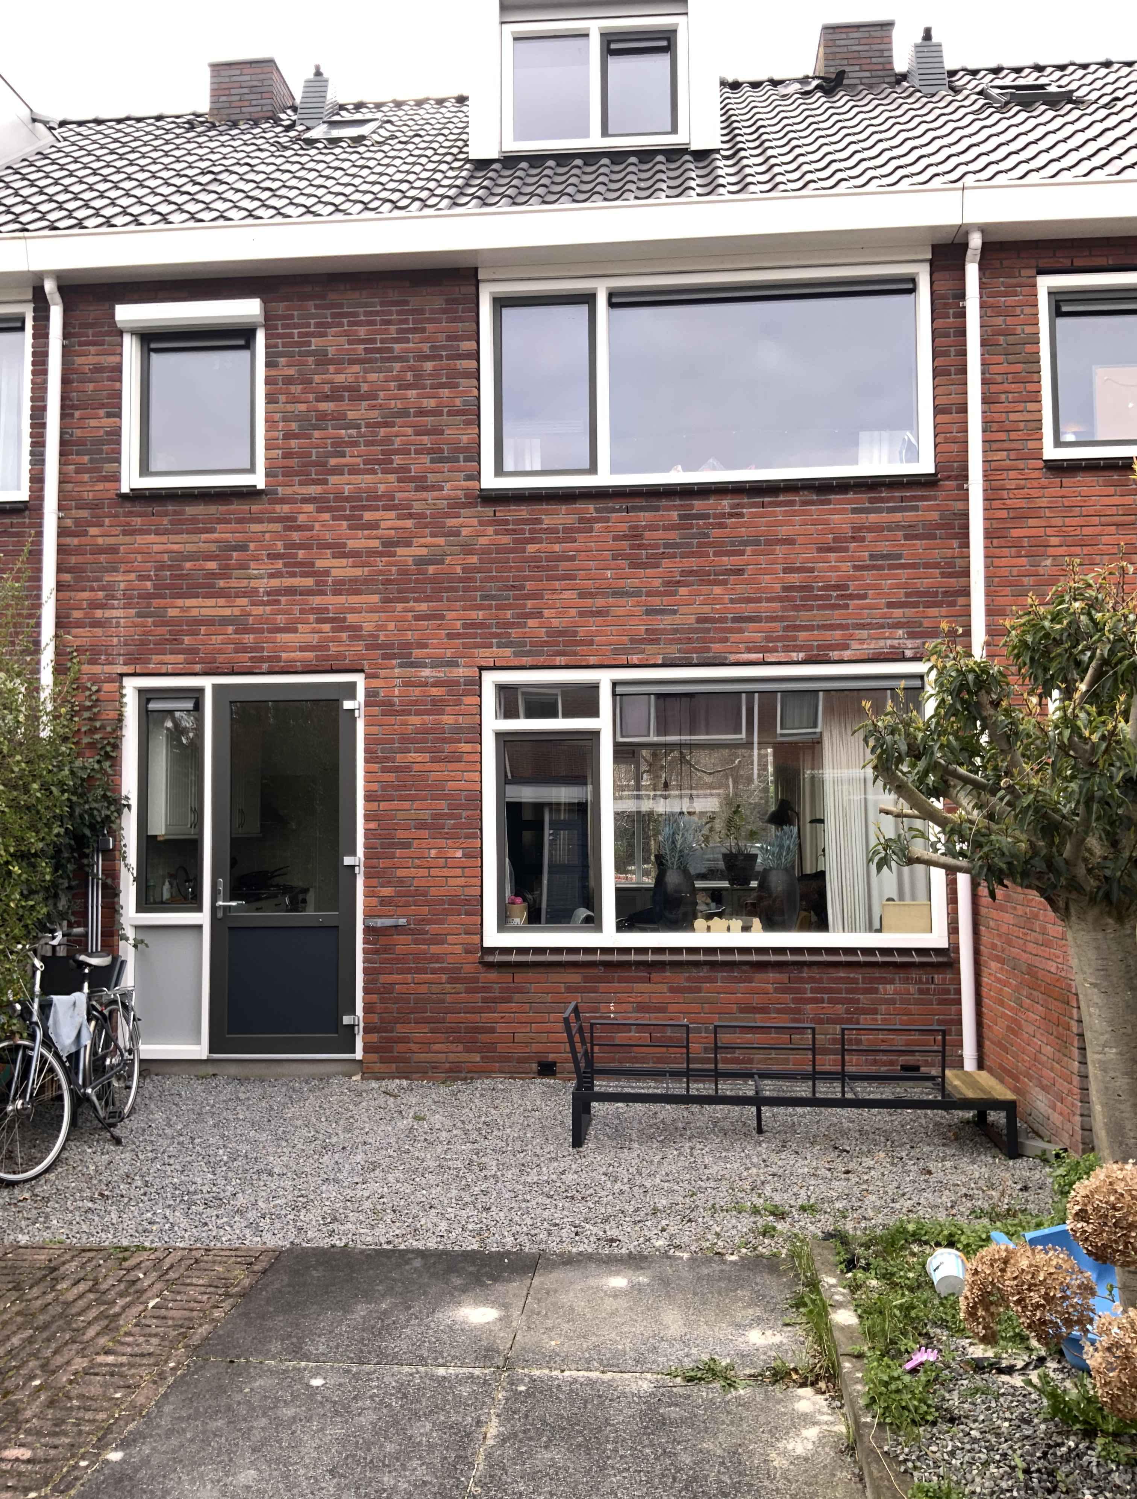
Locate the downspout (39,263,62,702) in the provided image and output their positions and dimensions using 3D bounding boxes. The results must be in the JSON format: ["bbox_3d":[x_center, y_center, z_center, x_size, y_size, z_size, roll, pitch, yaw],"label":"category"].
[{"bbox_3d":[-3.441,-0.568,8.360,0.095,5.240,0.200,-1,-4,5],"label":"downspout"}]

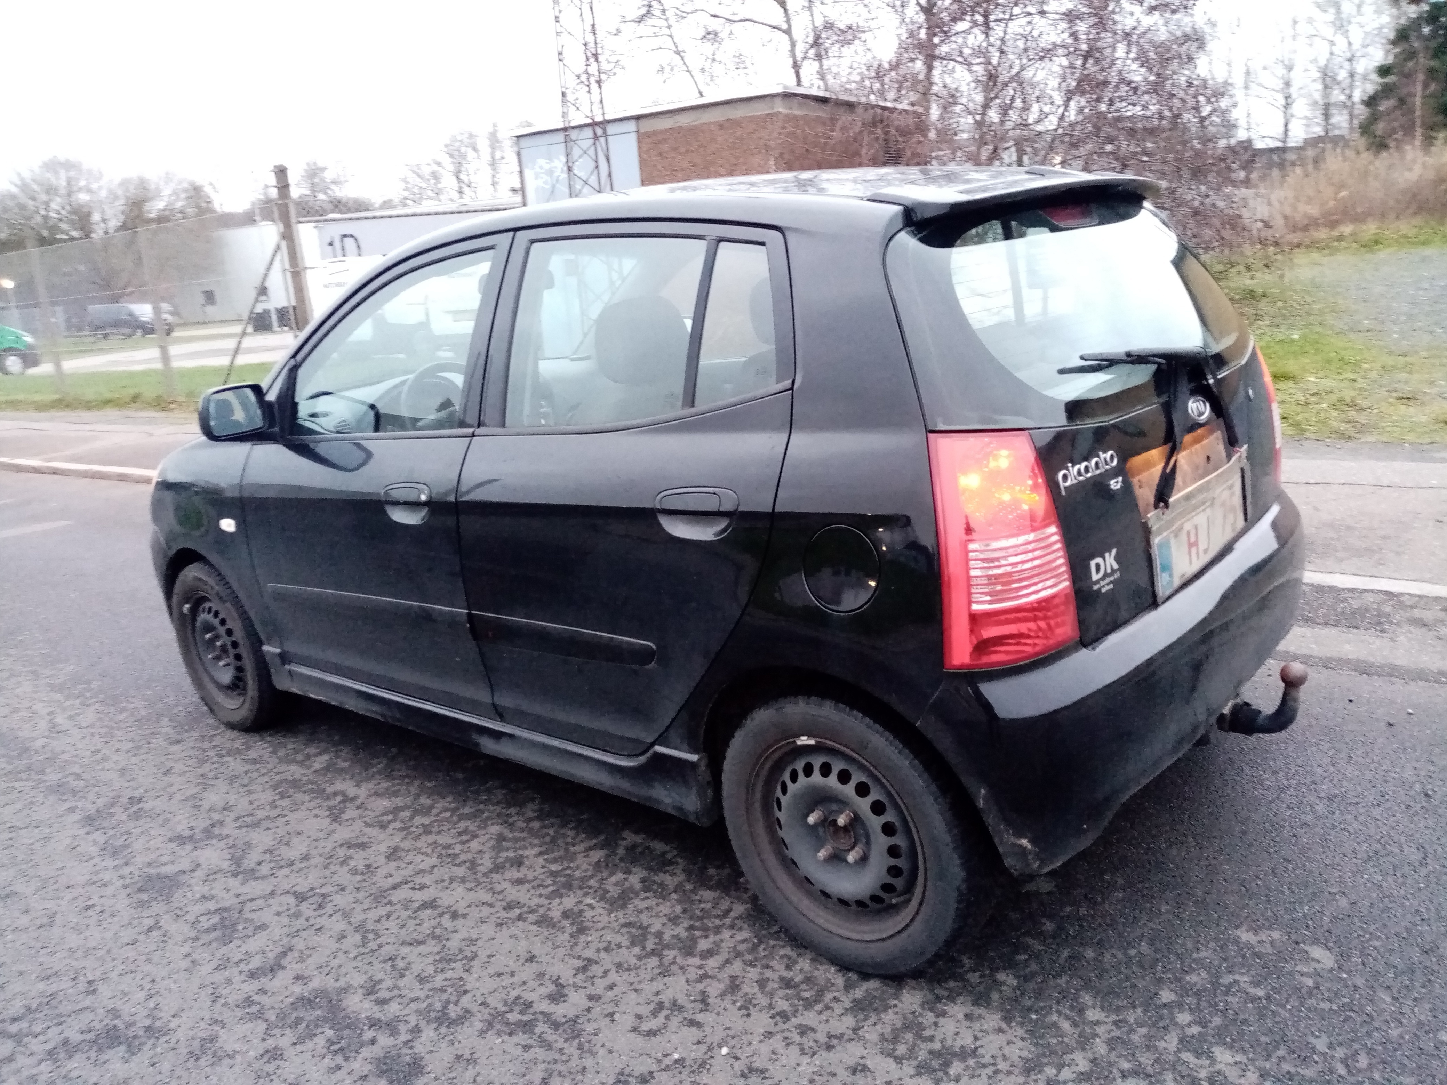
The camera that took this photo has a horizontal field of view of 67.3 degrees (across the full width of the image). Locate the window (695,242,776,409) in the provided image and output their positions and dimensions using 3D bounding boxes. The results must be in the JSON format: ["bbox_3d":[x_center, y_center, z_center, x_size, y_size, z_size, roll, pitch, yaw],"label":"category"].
[{"bbox_3d":[0.033,-0.387,1.922,0.195,0.295,0.030,5,3,37],"label":"window"}]

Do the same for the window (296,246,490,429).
[{"bbox_3d":[-0.842,-0.470,2.655,0.840,0.425,0.045,6,3,40],"label":"window"}]

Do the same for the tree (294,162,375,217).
[{"bbox_3d":[-28.306,-21.440,81.498,6.500,13.500,6.500,-9,13,-17],"label":"tree"}]

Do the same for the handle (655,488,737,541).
[{"bbox_3d":[-0.043,-0.056,1.997,0.190,0.100,0.050,6,17,40],"label":"handle"}]

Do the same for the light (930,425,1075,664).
[{"bbox_3d":[0.438,0.011,1.713,0.200,0.380,0.165,6,18,40],"label":"light"}]

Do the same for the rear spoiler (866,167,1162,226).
[{"bbox_3d":[0.648,-0.712,2.206,0.200,0.095,1.090,6,18,40],"label":"rear spoiler"}]

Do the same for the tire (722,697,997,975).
[{"bbox_3d":[0.241,0.515,2.019,0.550,0.545,0.165,6,17,40],"label":"tire"}]

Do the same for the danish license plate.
[{"bbox_3d":[0.944,-0.042,2.122,0.025,0.160,0.545,-4,11,42],"label":"danish license plate"}]

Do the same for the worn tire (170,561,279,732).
[{"bbox_3d":[-1.568,0.331,3.537,0.550,0.550,0.165,6,18,40],"label":"worn tire"}]

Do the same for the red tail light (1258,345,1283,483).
[{"bbox_3d":[1.295,-0.313,2.690,0.200,0.380,0.165,6,18,40],"label":"red tail light"}]

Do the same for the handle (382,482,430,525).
[{"bbox_3d":[-0.760,-0.098,2.605,0.190,0.100,0.050,6,17,40],"label":"handle"}]

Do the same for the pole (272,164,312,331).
[{"bbox_3d":[-5.074,-3.049,13.023,0.180,2.800,0.180,6,17,40],"label":"pole"}]

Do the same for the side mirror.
[{"bbox_3d":[-1.260,-0.333,2.790,0.110,0.132,0.178,4,16,34],"label":"side mirror"}]

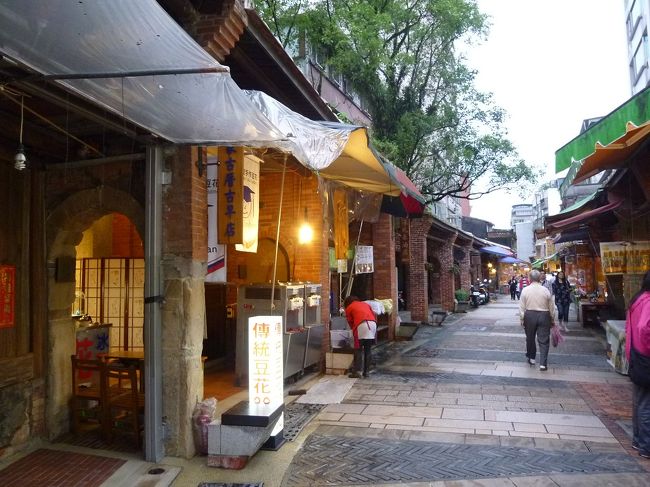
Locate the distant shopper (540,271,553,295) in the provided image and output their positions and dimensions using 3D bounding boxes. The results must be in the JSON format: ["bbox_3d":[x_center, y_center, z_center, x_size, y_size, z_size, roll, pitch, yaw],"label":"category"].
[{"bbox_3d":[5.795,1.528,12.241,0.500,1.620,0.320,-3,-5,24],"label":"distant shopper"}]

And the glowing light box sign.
[{"bbox_3d":[-0.546,1.316,4.527,0.250,1.200,0.250,-3,-5,22],"label":"glowing light box sign"}]

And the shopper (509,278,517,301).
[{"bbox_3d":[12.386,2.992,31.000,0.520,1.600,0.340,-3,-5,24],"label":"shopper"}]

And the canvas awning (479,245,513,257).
[{"bbox_3d":[9.684,0.395,26.500,1.500,0.700,2.400,-3,-4,25],"label":"canvas awning"}]

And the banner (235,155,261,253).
[{"bbox_3d":[-0.779,-0.405,4.750,0.040,0.970,0.350,-4,-5,35],"label":"banner"}]

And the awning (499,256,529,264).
[{"bbox_3d":[12.418,1.123,31.000,1.800,0.500,2.800,-3,-5,24],"label":"awning"}]

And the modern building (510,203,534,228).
[{"bbox_3d":[57.285,-0.542,133.427,8.500,20.100,9.000,-3,-4,23],"label":"modern building"}]

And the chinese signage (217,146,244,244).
[{"bbox_3d":[-0.861,-0.486,4.300,0.260,1.020,0.050,-3,-4,16],"label":"chinese signage"}]

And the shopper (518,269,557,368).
[{"bbox_3d":[3.518,1.260,7.828,0.520,1.640,0.380,-3,-5,24],"label":"shopper"}]

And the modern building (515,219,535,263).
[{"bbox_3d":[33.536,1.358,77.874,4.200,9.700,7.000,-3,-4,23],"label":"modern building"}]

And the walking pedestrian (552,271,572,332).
[{"bbox_3d":[6.268,1.519,12.485,0.500,1.600,0.340,-3,-4,23],"label":"walking pedestrian"}]

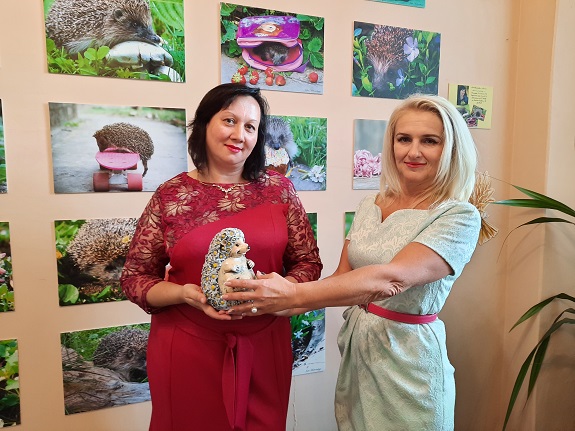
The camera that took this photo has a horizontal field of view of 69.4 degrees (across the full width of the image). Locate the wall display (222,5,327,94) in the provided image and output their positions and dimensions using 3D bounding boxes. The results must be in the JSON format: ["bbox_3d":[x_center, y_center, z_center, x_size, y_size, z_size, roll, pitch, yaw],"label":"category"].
[{"bbox_3d":[-0.051,-0.639,1.621,0.417,0.301,0.016,-2,7,-19],"label":"wall display"}]

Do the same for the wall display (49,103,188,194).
[{"bbox_3d":[-0.586,-0.234,1.482,0.444,0.303,0.016,-2,7,-19],"label":"wall display"}]

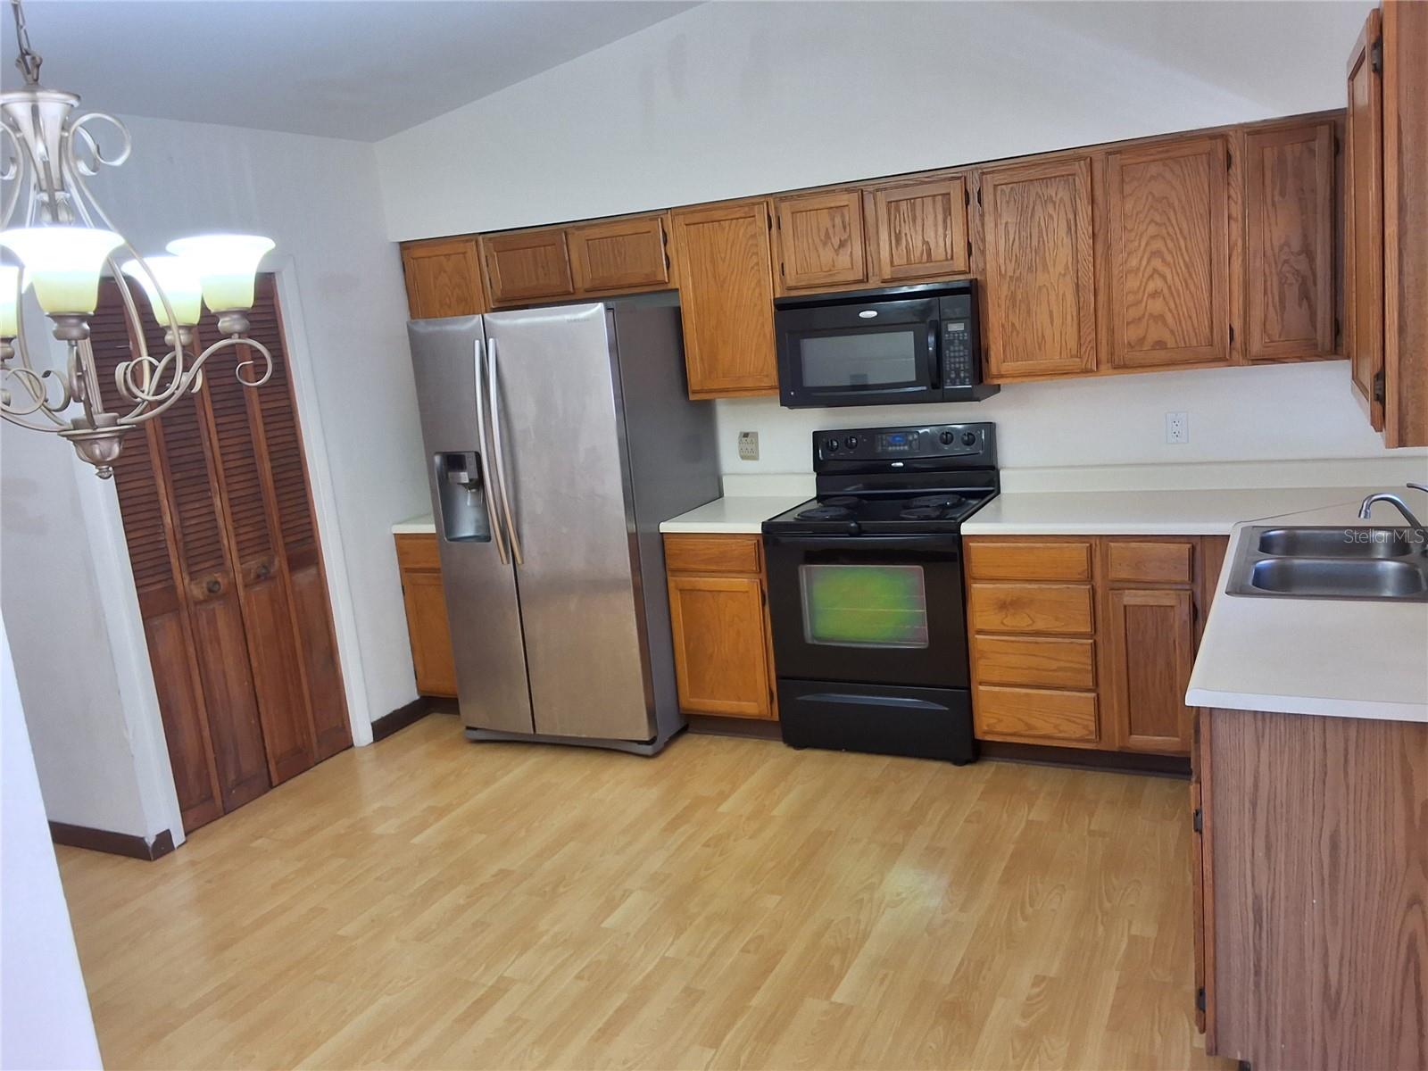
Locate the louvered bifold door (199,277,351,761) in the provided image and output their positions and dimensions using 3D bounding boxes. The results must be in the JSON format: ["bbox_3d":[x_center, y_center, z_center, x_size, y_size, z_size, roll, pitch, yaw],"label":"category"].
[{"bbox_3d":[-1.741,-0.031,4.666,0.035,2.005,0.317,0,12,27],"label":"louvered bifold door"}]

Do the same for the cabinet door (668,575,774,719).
[{"bbox_3d":[0.032,0.447,4.634,0.418,0.574,0.025,0,13,27],"label":"cabinet door"}]

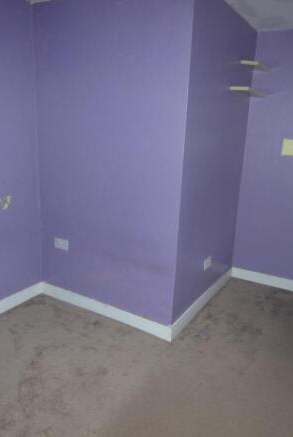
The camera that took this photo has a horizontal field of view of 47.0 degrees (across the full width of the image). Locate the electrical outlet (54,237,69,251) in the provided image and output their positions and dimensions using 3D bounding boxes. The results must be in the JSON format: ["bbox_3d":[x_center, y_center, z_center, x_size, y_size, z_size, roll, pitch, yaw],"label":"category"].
[{"bbox_3d":[-0.682,0.209,2.708,0.148,0.087,0.020,10,16,30],"label":"electrical outlet"}]

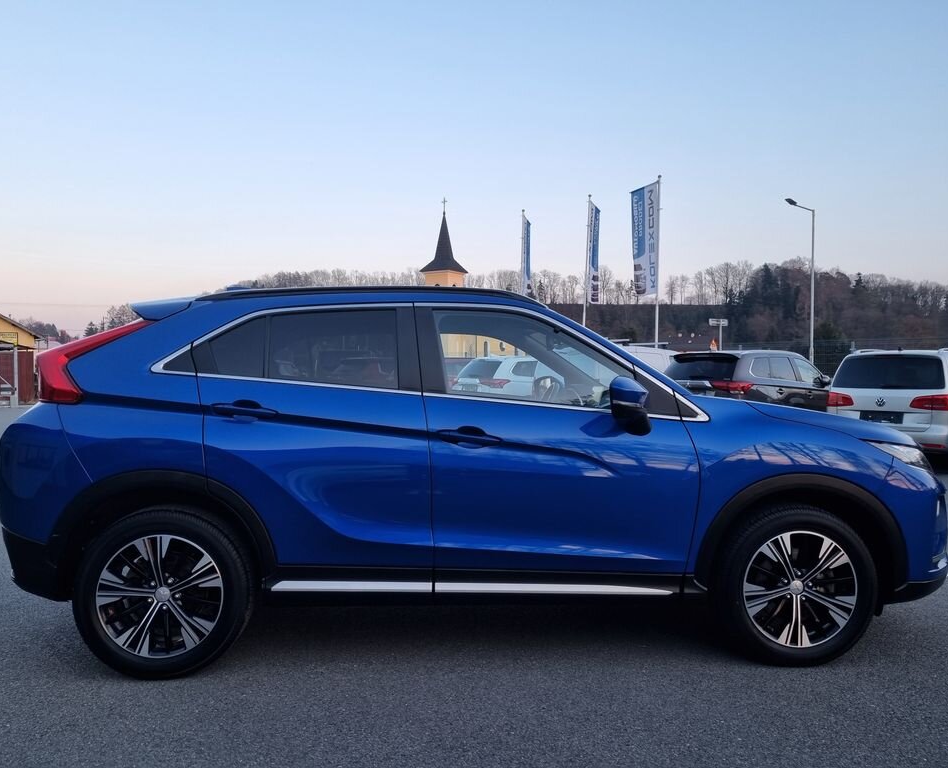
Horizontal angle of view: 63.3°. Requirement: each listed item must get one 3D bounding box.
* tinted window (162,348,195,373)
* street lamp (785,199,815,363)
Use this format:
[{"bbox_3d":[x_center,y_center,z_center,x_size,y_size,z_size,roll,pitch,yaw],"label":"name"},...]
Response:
[{"bbox_3d":[-1.244,-0.100,3.252,0.137,0.112,0.030,0,-20,1],"label":"tinted window"},{"bbox_3d":[8.897,-1.941,20.999,1.700,6.180,0.300,0,1,-43],"label":"street lamp"}]

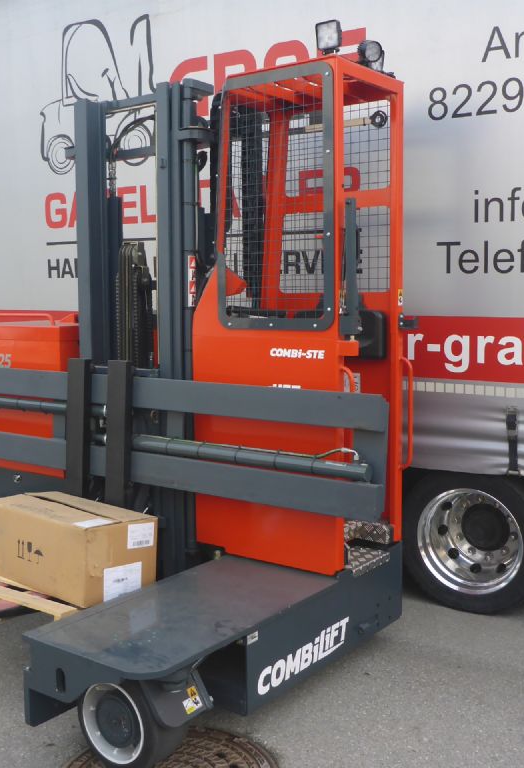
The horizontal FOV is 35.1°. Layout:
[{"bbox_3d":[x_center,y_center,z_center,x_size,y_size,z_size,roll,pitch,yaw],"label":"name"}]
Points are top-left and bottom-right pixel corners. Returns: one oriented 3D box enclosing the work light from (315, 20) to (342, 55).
[{"bbox_3d":[0.290,-1.508,3.610,0.106,0.135,0.060,4,17,35],"label":"work light"}]

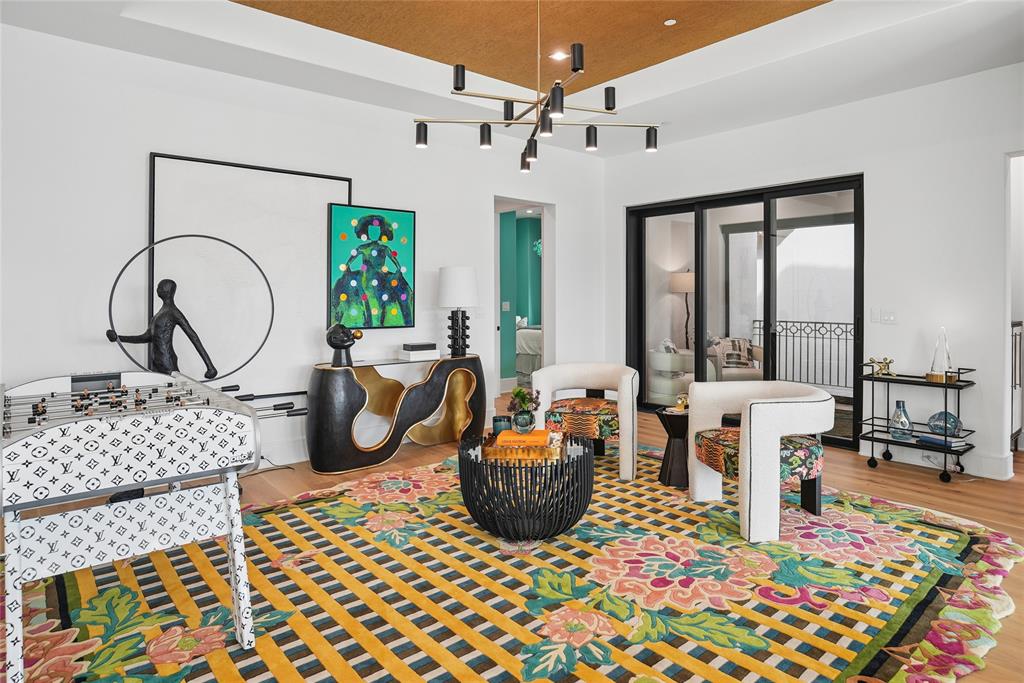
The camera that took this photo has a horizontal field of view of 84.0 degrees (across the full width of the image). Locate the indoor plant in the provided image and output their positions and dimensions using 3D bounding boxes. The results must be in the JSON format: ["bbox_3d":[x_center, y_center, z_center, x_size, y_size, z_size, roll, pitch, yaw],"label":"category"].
[{"bbox_3d":[0.067,0.385,3.270,0.190,0.262,0.175,0,3,0],"label":"indoor plant"}]

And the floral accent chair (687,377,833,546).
[{"bbox_3d":[1.644,0.700,3.610,0.770,0.770,0.760,-1,3,-10],"label":"floral accent chair"}]

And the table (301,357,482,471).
[{"bbox_3d":[-0.965,0.578,5.040,1.630,0.810,0.430,-2,3,-39],"label":"table"}]

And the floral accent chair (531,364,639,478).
[{"bbox_3d":[0.640,0.618,4.720,0.770,0.780,0.710,1,3,17],"label":"floral accent chair"}]

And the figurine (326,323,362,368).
[{"bbox_3d":[-1.376,0.033,4.660,0.280,0.365,0.210,0,3,6],"label":"figurine"}]

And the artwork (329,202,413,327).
[{"bbox_3d":[-1.264,-0.675,5.190,0.800,1.070,0.050,-2,4,-38],"label":"artwork"}]

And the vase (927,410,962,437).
[{"bbox_3d":[3.345,0.638,4.400,0.240,0.200,0.270,-3,4,-44],"label":"vase"}]

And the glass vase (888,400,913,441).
[{"bbox_3d":[3.100,0.630,4.540,0.190,0.315,0.190,-3,4,-44],"label":"glass vase"}]

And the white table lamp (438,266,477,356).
[{"bbox_3d":[-0.515,-0.280,5.400,0.360,0.840,0.360,0,3,0],"label":"white table lamp"}]

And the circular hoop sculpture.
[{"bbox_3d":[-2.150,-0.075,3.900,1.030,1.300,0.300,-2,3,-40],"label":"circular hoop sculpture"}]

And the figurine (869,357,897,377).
[{"bbox_3d":[3.040,0.200,4.670,0.165,0.155,0.180,-2,3,-44],"label":"figurine"}]

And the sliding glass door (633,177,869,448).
[{"bbox_3d":[2.250,-0.305,5.960,0.140,2.430,2.520,-3,4,-42],"label":"sliding glass door"}]

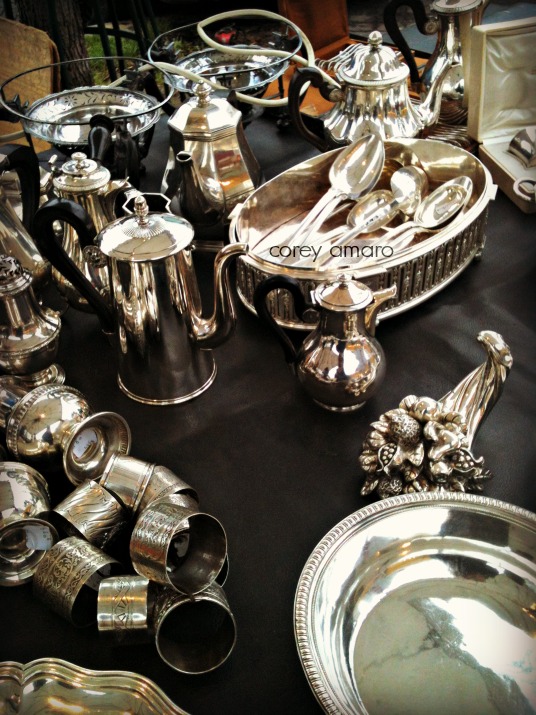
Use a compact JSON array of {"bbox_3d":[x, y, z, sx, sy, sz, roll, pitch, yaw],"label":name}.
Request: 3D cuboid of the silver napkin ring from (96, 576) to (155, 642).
[{"bbox_3d":[-0.096,0.167,0.496,0.033,0.046,0.046,0,42,-3],"label":"silver napkin ring"}]

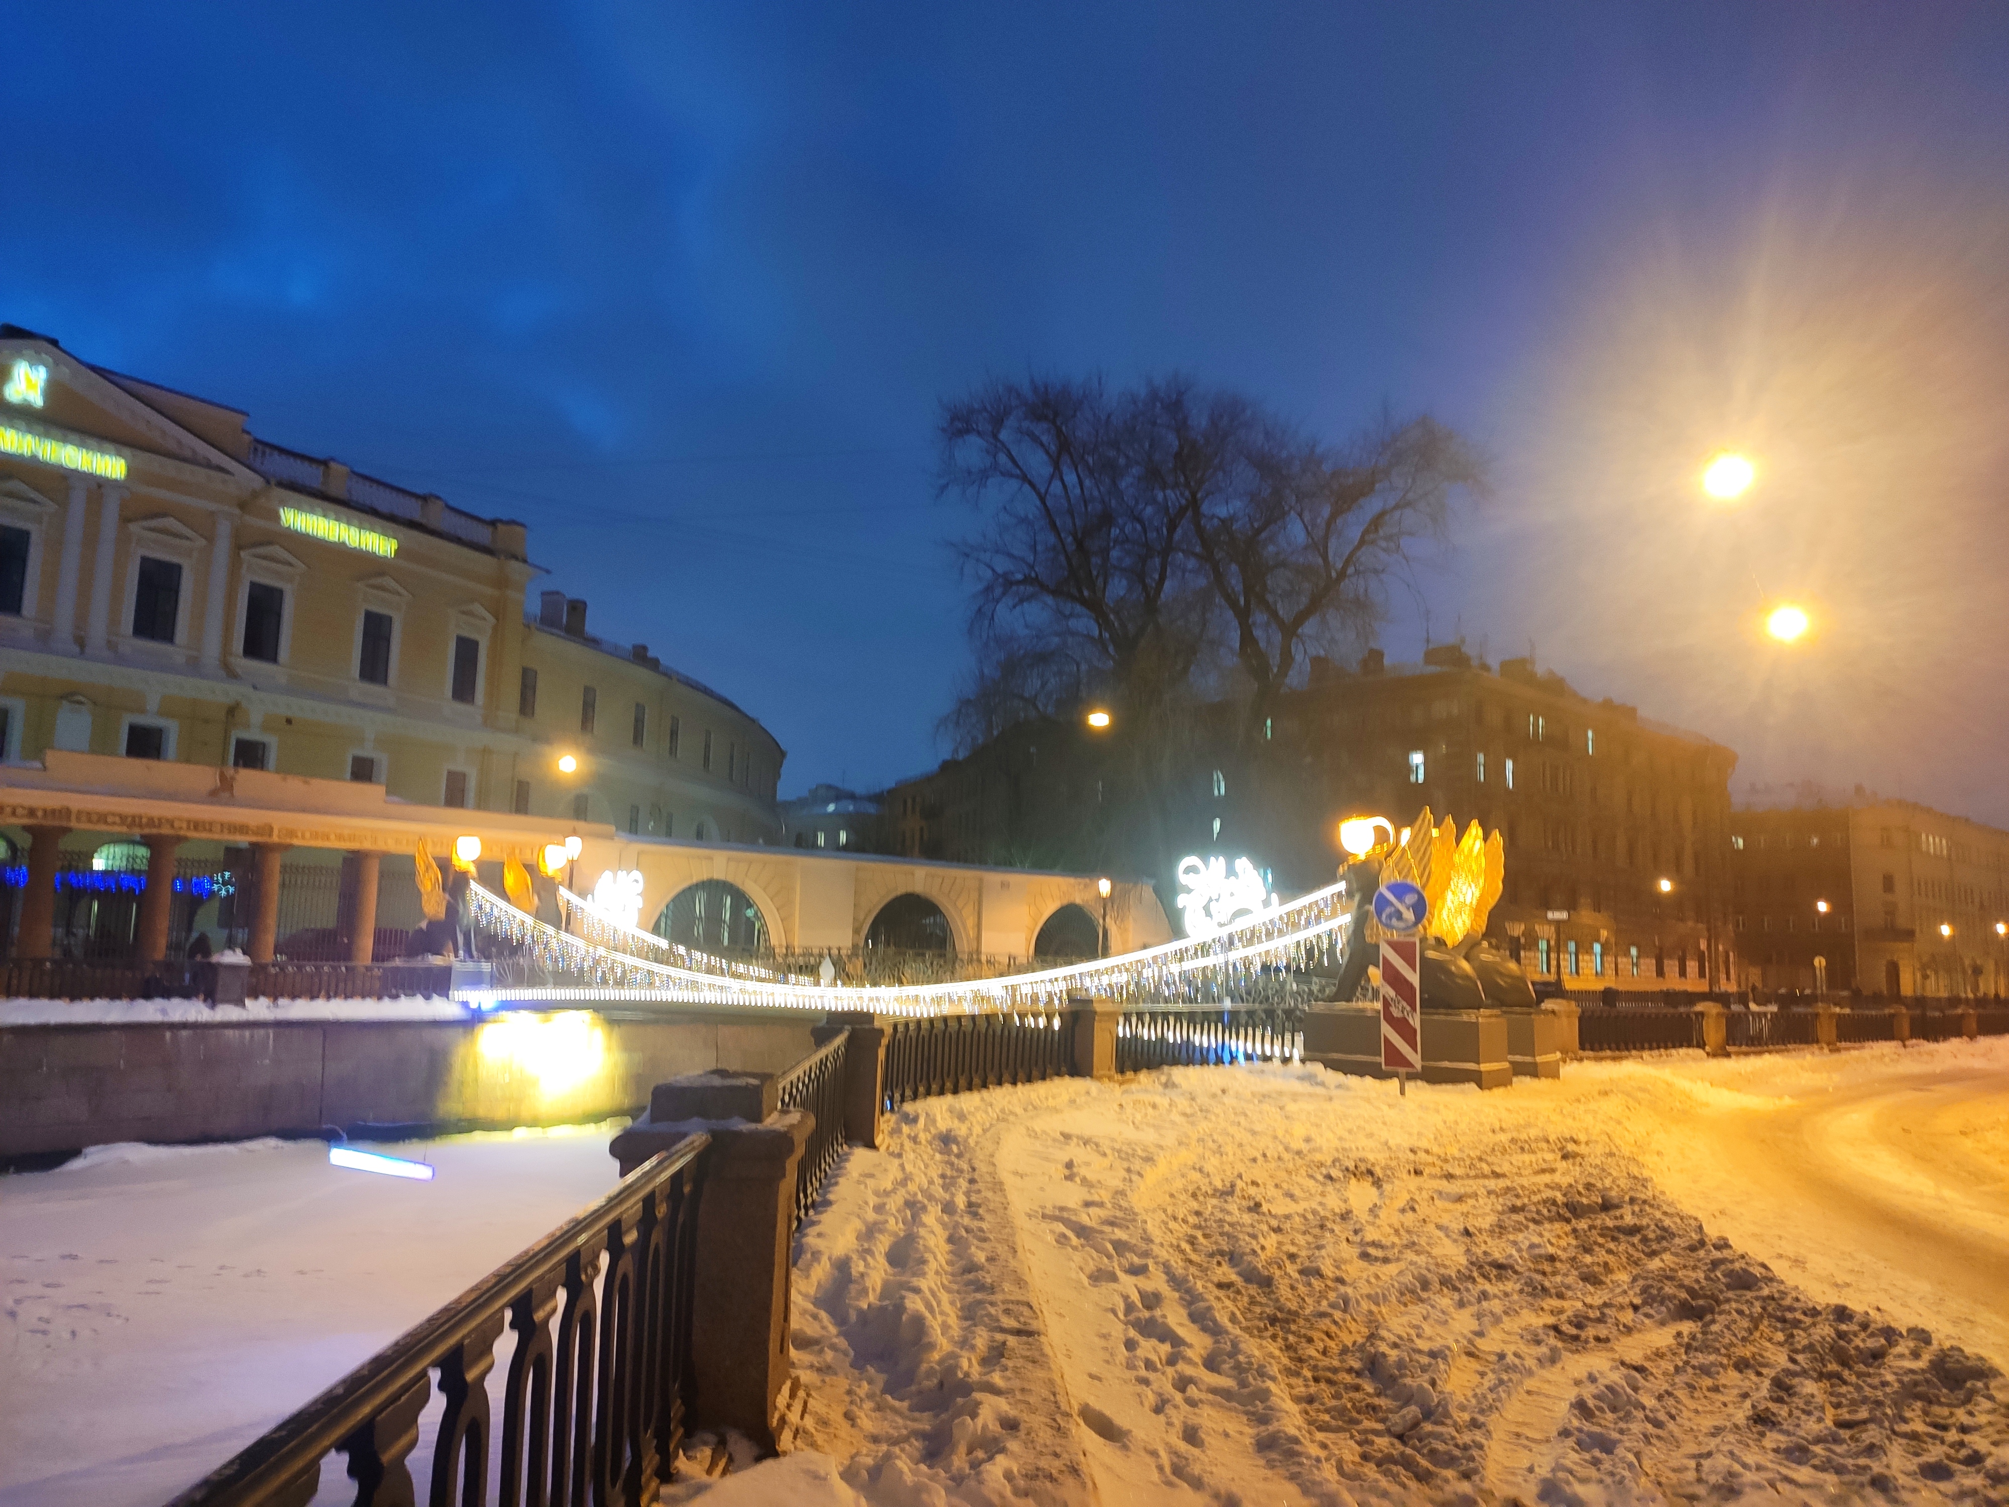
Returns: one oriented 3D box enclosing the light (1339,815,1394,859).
[{"bbox_3d":[5.502,1.274,22.900,0.720,0.620,0.480,-3,-9,34],"label":"light"}]

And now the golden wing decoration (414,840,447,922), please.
[{"bbox_3d":[-13.496,3.018,35.450,0.800,1.920,0.340,-3,-9,34],"label":"golden wing decoration"}]

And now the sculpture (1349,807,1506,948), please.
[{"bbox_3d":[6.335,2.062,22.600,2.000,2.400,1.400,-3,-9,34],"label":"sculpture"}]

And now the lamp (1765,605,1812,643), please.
[{"bbox_3d":[14.429,-2.400,27.800,0.700,0.550,0.600,-2,-9,27],"label":"lamp"}]

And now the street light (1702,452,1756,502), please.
[{"bbox_3d":[10.572,-4.039,22.000,0.720,0.600,0.720,-2,-9,27],"label":"street light"}]

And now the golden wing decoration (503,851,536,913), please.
[{"bbox_3d":[-12.021,3.190,37.400,0.800,1.620,0.340,-3,-9,34],"label":"golden wing decoration"}]

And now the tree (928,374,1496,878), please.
[{"bbox_3d":[6.504,-2.047,54.000,17.500,20.000,14.000,2,-8,0],"label":"tree"}]

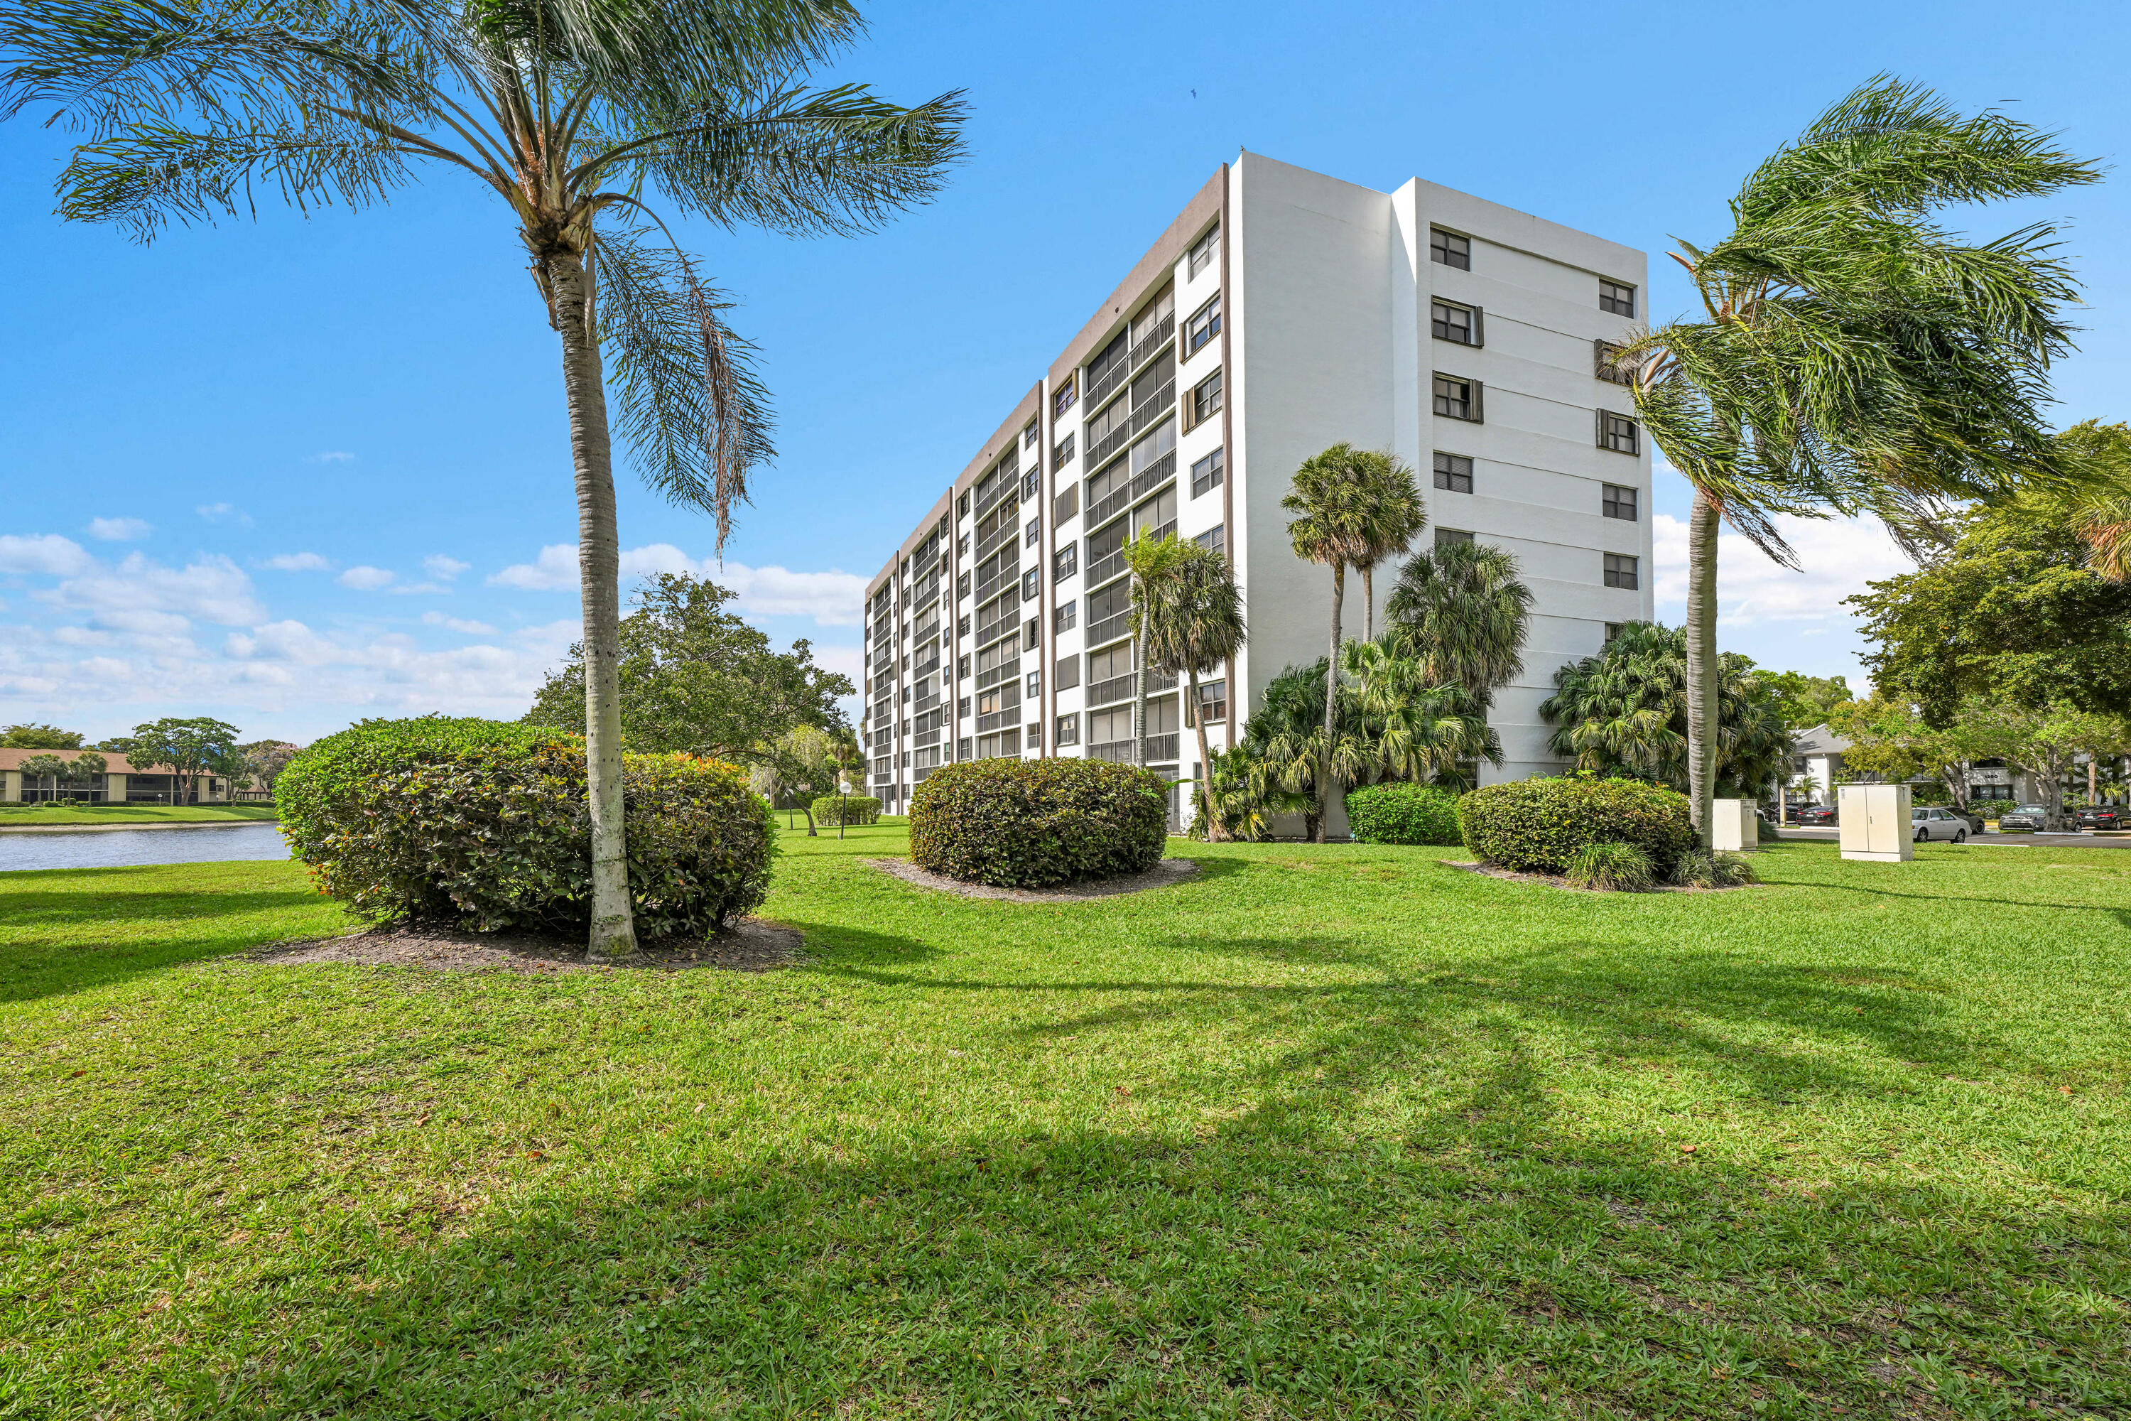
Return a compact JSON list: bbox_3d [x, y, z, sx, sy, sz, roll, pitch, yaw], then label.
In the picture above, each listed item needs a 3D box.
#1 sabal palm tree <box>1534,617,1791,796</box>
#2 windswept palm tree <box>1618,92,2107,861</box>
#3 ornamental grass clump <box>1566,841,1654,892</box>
[{"bbox_3d":[20.700,0.850,29.000,7.000,7.200,6.200,-4,-7,36],"label":"sabal palm tree"},{"bbox_3d":[12.200,-3.600,13.500,5.800,12.200,5.200,-4,-6,42],"label":"windswept palm tree"},{"bbox_3d":[7.950,2.250,12.100,1.100,0.700,1.050,-3,-5,33],"label":"ornamental grass clump"}]

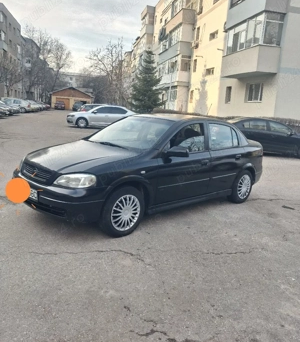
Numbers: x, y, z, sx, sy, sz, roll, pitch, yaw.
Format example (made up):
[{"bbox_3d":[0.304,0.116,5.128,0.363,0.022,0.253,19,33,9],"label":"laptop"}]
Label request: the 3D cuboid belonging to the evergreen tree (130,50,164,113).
[{"bbox_3d":[-0.283,-8.043,30.010,3.130,6.910,3.130,4,11,0],"label":"evergreen tree"}]

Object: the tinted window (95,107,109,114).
[{"bbox_3d":[-3.125,-3.910,20.100,0.930,0.410,0.080,2,11,-8],"label":"tinted window"}]

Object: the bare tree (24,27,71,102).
[{"bbox_3d":[-17.508,-17.597,53.819,7.910,14.020,7.910,4,11,0],"label":"bare tree"}]

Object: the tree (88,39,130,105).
[{"bbox_3d":[-5.799,-13.128,44.363,5.710,10.500,5.710,4,11,0],"label":"tree"}]

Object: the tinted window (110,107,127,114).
[{"bbox_3d":[-2.050,-3.949,20.300,1.060,0.410,0.080,2,11,-8],"label":"tinted window"}]

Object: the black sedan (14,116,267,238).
[{"bbox_3d":[0.141,-0.169,4.977,4.260,1.430,1.740,-7,15,-42],"label":"black sedan"}]

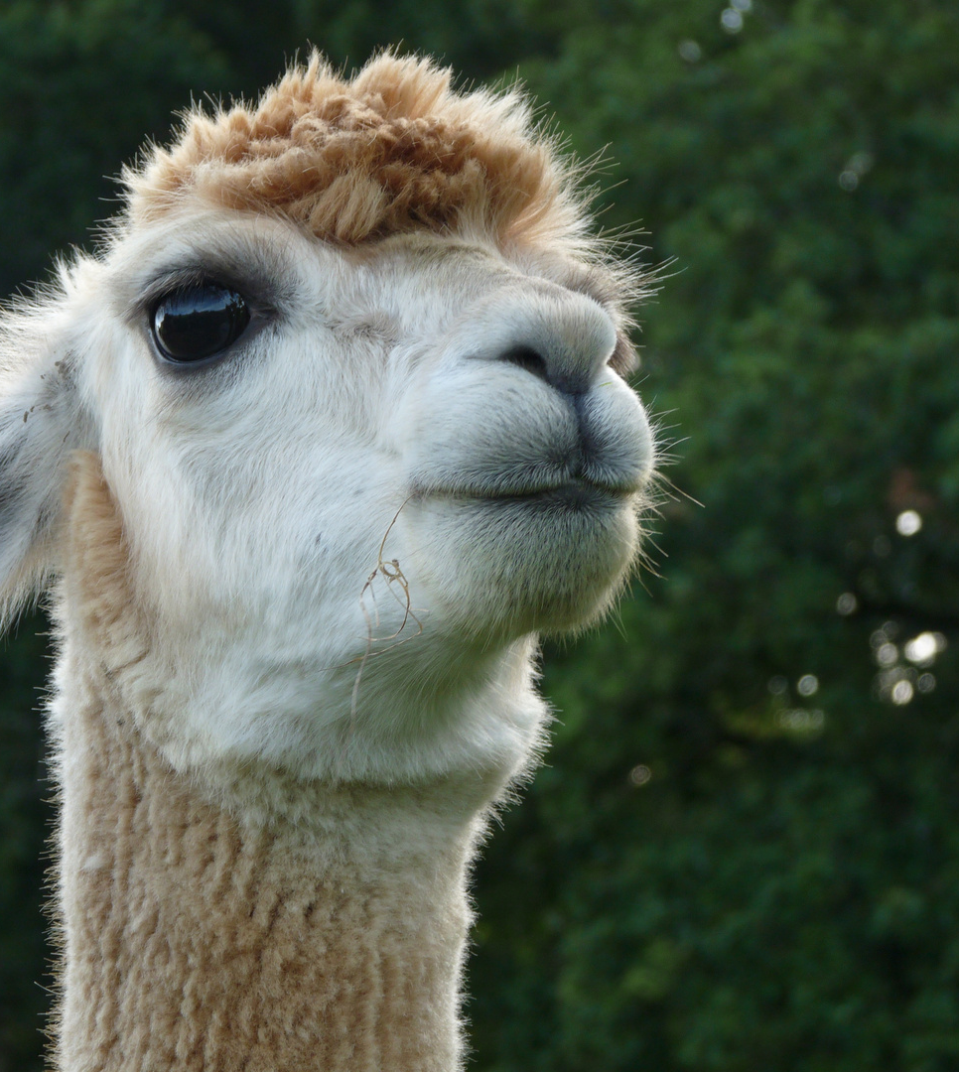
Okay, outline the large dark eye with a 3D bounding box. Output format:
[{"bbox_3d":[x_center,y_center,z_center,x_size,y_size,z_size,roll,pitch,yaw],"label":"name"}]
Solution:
[{"bbox_3d":[-0.083,-0.063,1.850,0.030,0.025,0.020,-10,-5,19],"label":"large dark eye"}]

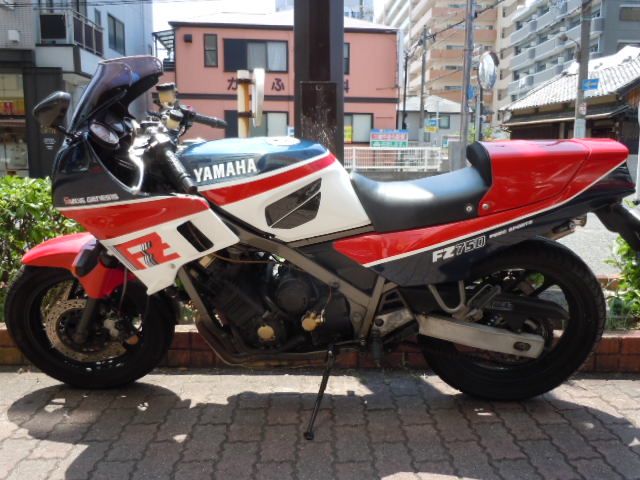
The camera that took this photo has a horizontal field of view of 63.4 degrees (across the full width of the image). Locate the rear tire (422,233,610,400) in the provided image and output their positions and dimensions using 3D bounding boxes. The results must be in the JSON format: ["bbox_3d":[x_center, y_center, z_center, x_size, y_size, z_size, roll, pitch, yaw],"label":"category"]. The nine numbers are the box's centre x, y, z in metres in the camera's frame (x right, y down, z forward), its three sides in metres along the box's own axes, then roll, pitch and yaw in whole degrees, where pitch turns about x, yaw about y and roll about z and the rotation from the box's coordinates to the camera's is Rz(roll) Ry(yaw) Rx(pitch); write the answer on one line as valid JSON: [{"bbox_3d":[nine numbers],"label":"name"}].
[{"bbox_3d":[0.664,0.287,1.830,0.665,0.665,0.135,1,22,2],"label":"rear tire"}]

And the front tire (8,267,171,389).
[{"bbox_3d":[-0.820,0.294,1.882,0.600,0.600,0.125,-2,25,-5],"label":"front tire"}]

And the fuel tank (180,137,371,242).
[{"bbox_3d":[-0.128,-0.191,1.668,0.590,0.305,0.360,1,22,2],"label":"fuel tank"}]

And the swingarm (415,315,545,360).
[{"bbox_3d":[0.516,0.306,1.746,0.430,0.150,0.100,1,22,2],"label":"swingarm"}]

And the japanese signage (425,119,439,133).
[{"bbox_3d":[4.738,-4.853,22.000,0.600,0.530,0.060,0,9,-2],"label":"japanese signage"}]

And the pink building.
[{"bbox_3d":[-1.798,-6.658,24.291,9.300,7.300,7.500,0,9,-5],"label":"pink building"}]

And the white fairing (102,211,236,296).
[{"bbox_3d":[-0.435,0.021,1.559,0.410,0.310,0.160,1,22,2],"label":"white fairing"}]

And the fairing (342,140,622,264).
[{"bbox_3d":[0.491,-0.143,1.664,0.870,0.385,0.320,1,22,2],"label":"fairing"}]

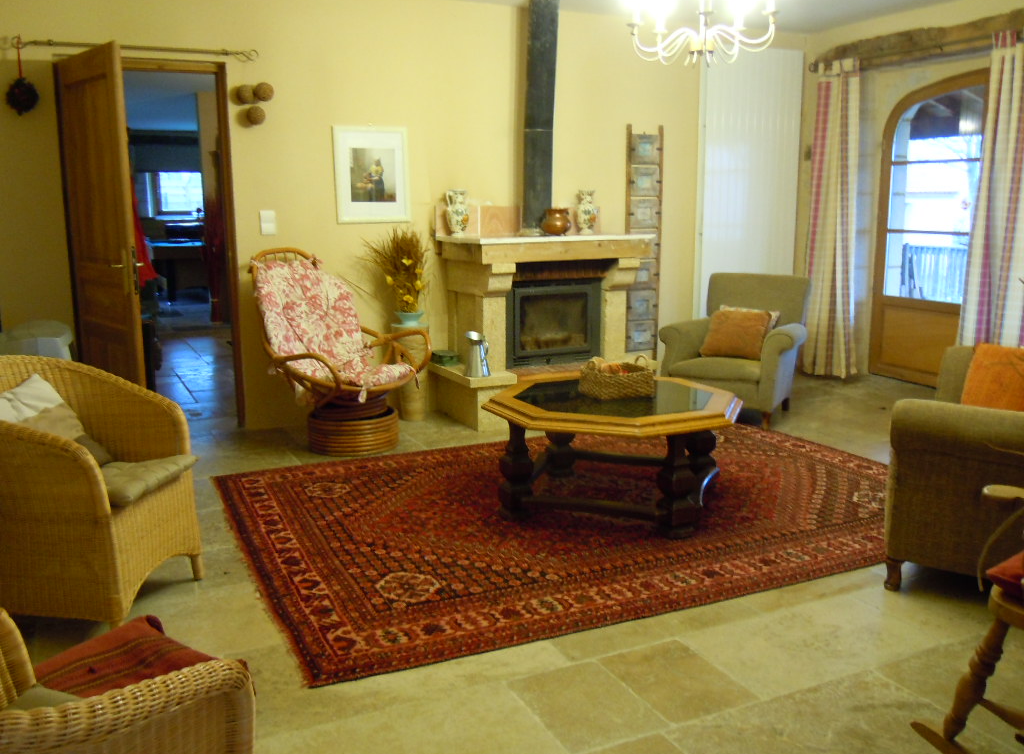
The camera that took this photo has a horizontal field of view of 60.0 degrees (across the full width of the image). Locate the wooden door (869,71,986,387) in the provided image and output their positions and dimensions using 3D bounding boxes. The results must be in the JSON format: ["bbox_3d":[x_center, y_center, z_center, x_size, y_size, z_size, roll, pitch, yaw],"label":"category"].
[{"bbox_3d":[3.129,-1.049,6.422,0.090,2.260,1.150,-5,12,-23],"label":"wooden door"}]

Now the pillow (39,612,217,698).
[{"bbox_3d":[-0.704,0.593,1.680,0.380,0.110,0.280,7,13,33],"label":"pillow"}]

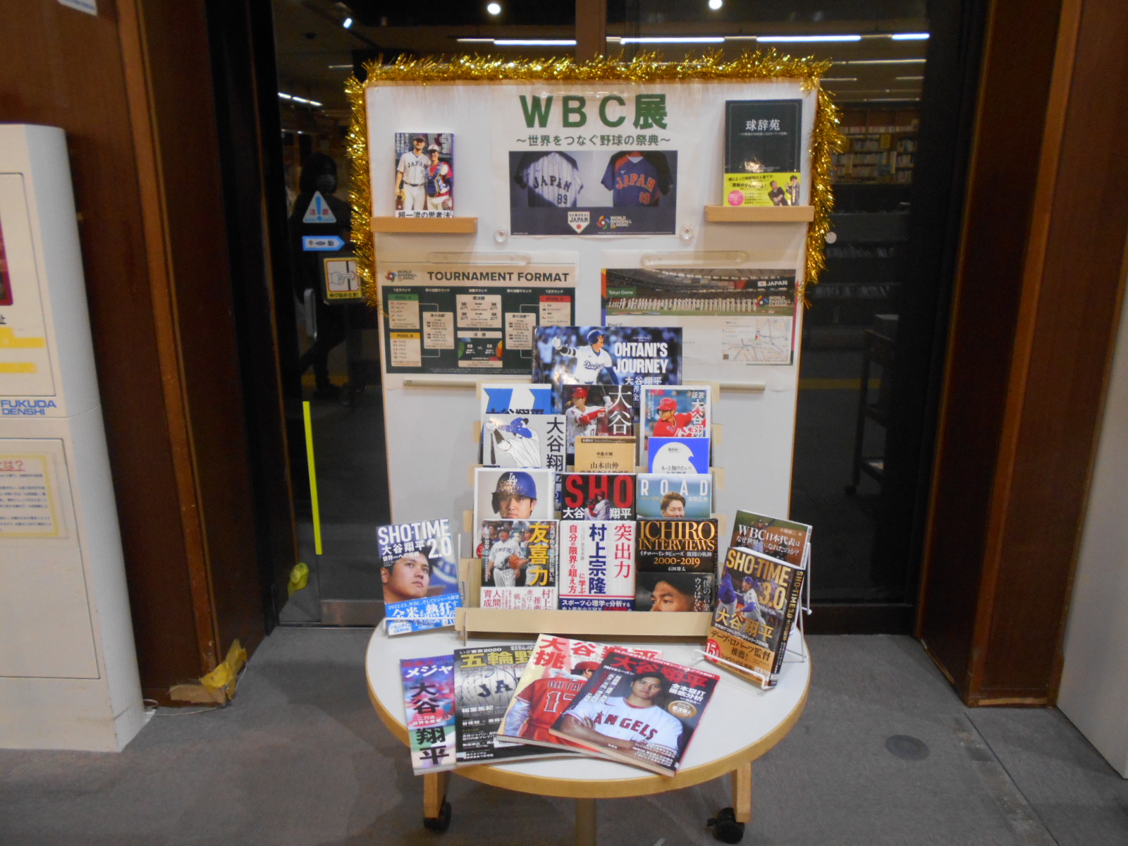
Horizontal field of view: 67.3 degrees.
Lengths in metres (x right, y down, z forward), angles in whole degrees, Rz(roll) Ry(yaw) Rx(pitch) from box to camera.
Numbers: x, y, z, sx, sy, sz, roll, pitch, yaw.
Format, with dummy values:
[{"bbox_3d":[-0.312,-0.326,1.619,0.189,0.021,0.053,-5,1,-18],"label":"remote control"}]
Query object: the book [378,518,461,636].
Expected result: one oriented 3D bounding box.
[{"bbox_3d":[-0.252,0.269,1.486,0.129,0.188,0.022,-5,-17,-18],"label":"book"}]

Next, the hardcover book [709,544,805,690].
[{"bbox_3d":[0.309,0.315,1.396,0.129,0.188,0.028,14,-1,40],"label":"hardcover book"}]

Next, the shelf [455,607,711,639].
[{"bbox_3d":[0.048,0.321,1.398,0.440,0.049,0.040,0,15,0],"label":"shelf"}]

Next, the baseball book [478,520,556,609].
[{"bbox_3d":[-0.073,0.258,1.429,0.128,0.188,0.018,0,-2,0],"label":"baseball book"}]

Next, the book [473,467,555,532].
[{"bbox_3d":[-0.085,0.177,1.470,0.138,0.198,0.015,0,-2,0],"label":"book"}]

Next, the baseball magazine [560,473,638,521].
[{"bbox_3d":[0.060,0.182,1.471,0.128,0.188,0.018,0,-2,0],"label":"baseball magazine"}]

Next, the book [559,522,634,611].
[{"bbox_3d":[0.057,0.260,1.432,0.128,0.188,0.018,0,-2,0],"label":"book"}]

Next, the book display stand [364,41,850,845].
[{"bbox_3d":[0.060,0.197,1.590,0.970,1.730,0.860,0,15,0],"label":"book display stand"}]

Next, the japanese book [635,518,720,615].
[{"bbox_3d":[0.187,0.258,1.433,0.132,0.191,0.030,1,-2,3],"label":"japanese book"}]

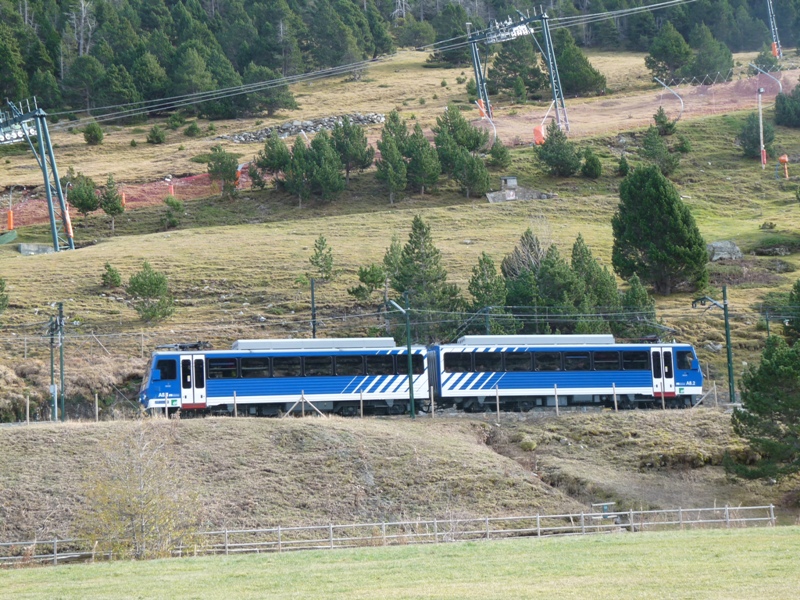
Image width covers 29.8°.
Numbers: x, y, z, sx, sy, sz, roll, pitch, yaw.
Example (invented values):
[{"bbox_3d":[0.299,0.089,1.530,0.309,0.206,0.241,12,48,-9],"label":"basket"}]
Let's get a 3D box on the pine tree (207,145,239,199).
[{"bbox_3d":[-16.779,-12.147,142.000,3.025,5.053,3.025,-2,-6,0],"label":"pine tree"}]

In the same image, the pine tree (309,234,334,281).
[{"bbox_3d":[-5.462,-2.944,105.191,1.750,3.330,1.750,-2,-7,0],"label":"pine tree"}]

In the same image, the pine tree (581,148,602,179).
[{"bbox_3d":[17.975,-12.812,141.000,2.003,2.816,2.003,-3,-6,0],"label":"pine tree"}]

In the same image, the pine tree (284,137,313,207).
[{"bbox_3d":[-9.324,-11.713,138.000,2.572,6.548,2.572,-2,-6,0],"label":"pine tree"}]

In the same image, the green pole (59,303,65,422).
[{"bbox_3d":[-17.013,3.116,75.500,0.200,5.981,0.200,-2,-6,0],"label":"green pole"}]

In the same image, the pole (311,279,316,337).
[{"bbox_3d":[-4.838,2.166,84.500,0.200,6.800,0.200,-2,-5,0],"label":"pole"}]

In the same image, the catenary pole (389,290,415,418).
[{"bbox_3d":[0.094,2.933,76.801,0.300,6.350,2.400,0,-7,-23],"label":"catenary pole"}]

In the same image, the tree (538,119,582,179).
[{"bbox_3d":[15.932,-15.229,151.000,4.624,5.772,4.624,-2,-6,0],"label":"tree"}]

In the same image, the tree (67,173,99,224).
[{"bbox_3d":[-26.180,-8.276,124.256,2.560,4.450,2.560,-2,-7,0],"label":"tree"}]

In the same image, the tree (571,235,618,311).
[{"bbox_3d":[12.339,-1.657,95.298,2.970,5.190,2.970,-2,-7,0],"label":"tree"}]

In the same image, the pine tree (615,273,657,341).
[{"bbox_3d":[14.365,0.450,91.246,2.600,4.280,2.600,-2,-7,0],"label":"pine tree"}]

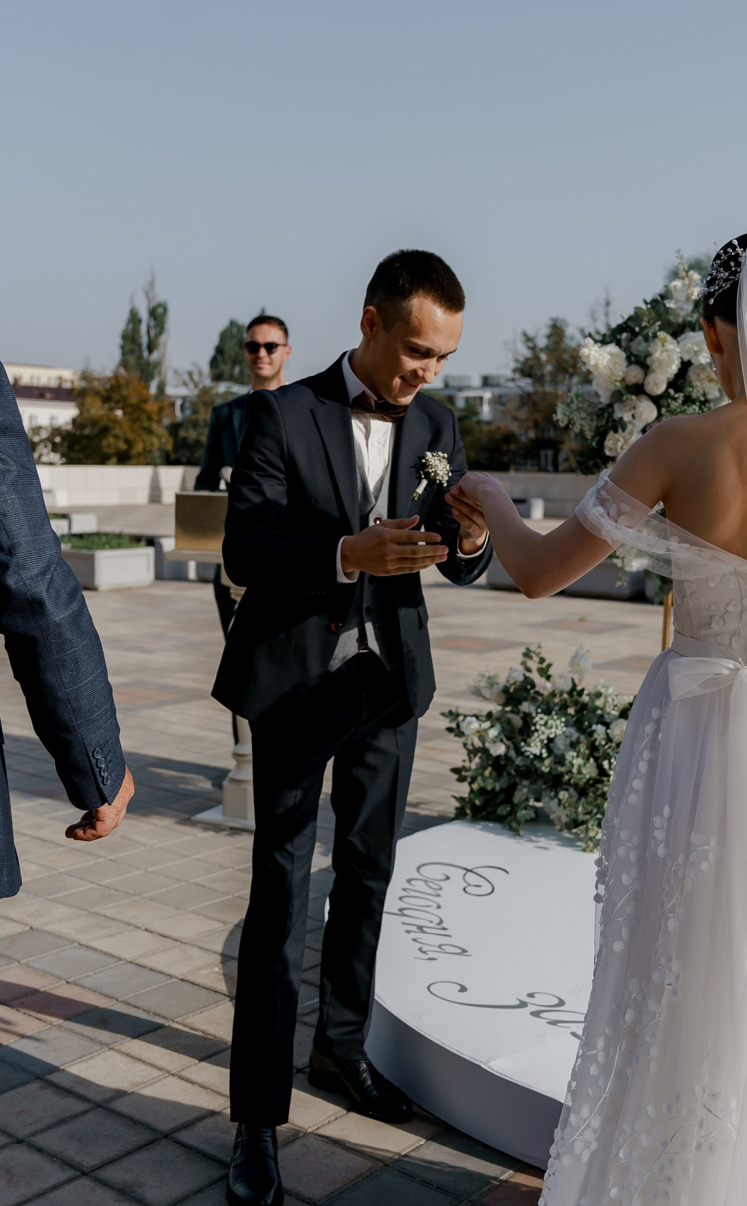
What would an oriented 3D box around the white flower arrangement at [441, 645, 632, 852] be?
[{"bbox_3d":[0.563,0.441,4.650,0.700,0.604,0.580,6,7,39],"label":"white flower arrangement"}]

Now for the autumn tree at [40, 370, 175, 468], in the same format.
[{"bbox_3d":[-11.482,-7.336,60.000,5.600,5.237,5.000,1,6,0],"label":"autumn tree"}]

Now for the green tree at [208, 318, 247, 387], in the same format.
[{"bbox_3d":[-10.442,-16.061,110.000,5.000,12.971,5.000,1,6,0],"label":"green tree"}]

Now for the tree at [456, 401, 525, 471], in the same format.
[{"bbox_3d":[3.943,-5.298,50.000,3.000,3.689,2.800,1,6,0],"label":"tree"}]

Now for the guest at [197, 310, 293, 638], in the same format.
[{"bbox_3d":[-0.410,-0.125,5.400,0.560,1.860,0.420,3,6,15],"label":"guest"}]

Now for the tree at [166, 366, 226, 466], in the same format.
[{"bbox_3d":[-7.878,-7.690,62.000,3.200,5.689,3.200,1,6,0],"label":"tree"}]

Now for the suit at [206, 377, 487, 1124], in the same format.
[{"bbox_3d":[-0.049,0.282,2.780,0.550,1.490,0.460,-3,7,-35],"label":"suit"}]

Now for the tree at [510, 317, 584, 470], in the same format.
[{"bbox_3d":[6.989,-7.526,55.000,3.600,7.270,3.600,1,6,0],"label":"tree"}]

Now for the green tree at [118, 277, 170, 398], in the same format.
[{"bbox_3d":[-17.956,-17.677,110.000,4.200,15.908,4.000,1,6,0],"label":"green tree"}]

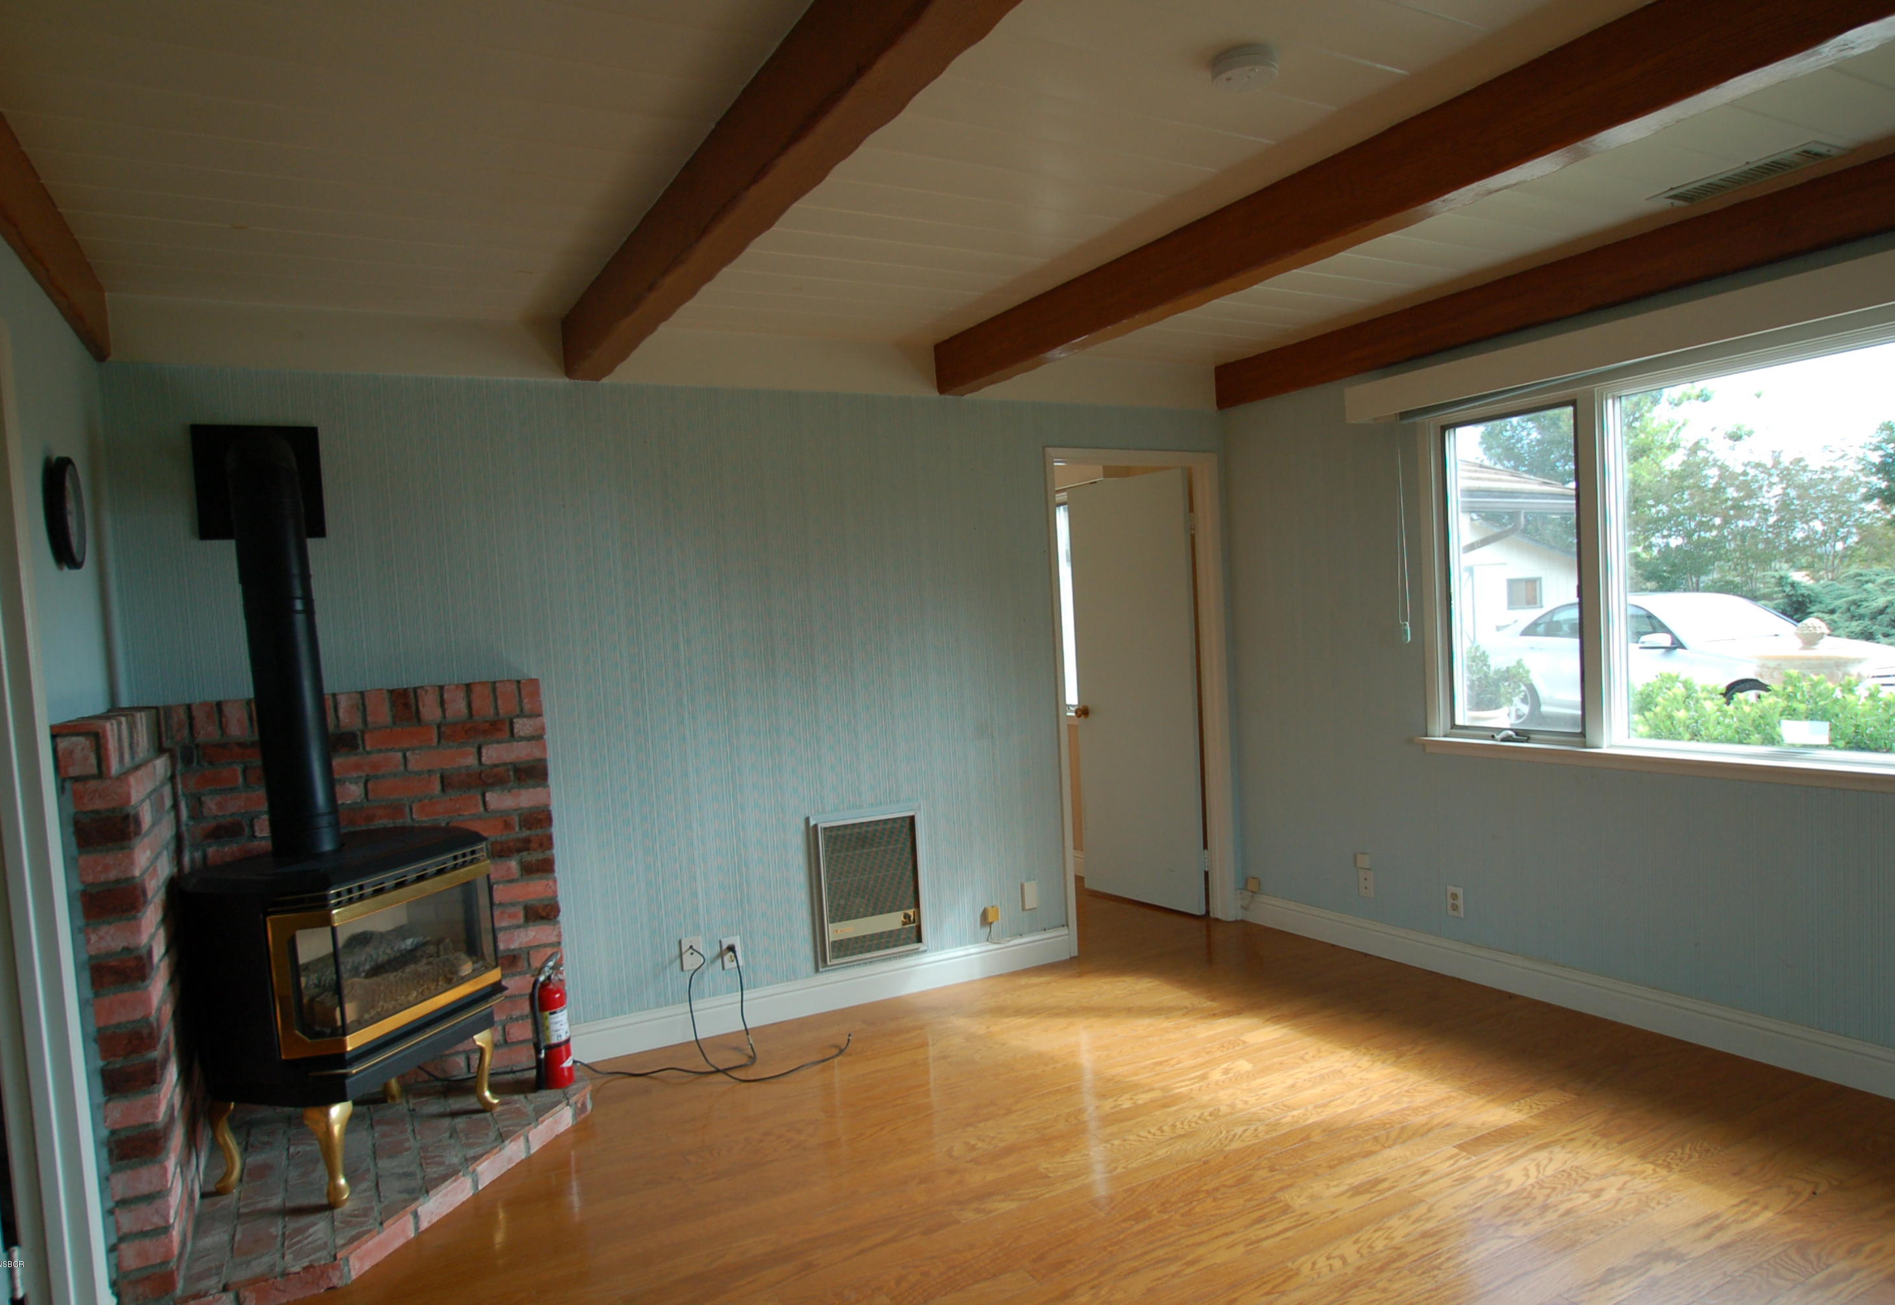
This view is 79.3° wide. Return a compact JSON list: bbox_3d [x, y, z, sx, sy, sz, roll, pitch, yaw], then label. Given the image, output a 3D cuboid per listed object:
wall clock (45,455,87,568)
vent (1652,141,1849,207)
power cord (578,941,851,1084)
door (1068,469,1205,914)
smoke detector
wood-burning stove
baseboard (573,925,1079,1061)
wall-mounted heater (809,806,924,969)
[{"bbox_3d":[-2.041,-0.324,2.645,0.040,0.255,0.255,-4,1,-27],"label":"wall clock"},{"bbox_3d":[2.077,-1.242,2.984,0.172,0.015,0.395,-4,1,-27],"label":"vent"},{"bbox_3d":[-0.749,1.172,3.768,0.880,0.355,0.480,-4,1,-27],"label":"power cord"},{"bbox_3d":[0.897,0.189,5.531,0.038,2.030,0.810,-4,1,-36],"label":"door"},{"bbox_3d":[0.590,-1.140,2.265,0.132,0.042,0.132,-4,1,-27],"label":"smoke detector"},{"bbox_3d":[-1.730,0.362,3.121,0.640,1.975,0.770,-3,1,18],"label":"wood-burning stove"},{"bbox_3d":[-0.386,1.253,4.240,2.010,0.129,0.018,-4,1,-27],"label":"baseboard"},{"bbox_3d":[-0.292,0.873,4.271,0.437,0.567,0.055,-4,1,-27],"label":"wall-mounted heater"}]

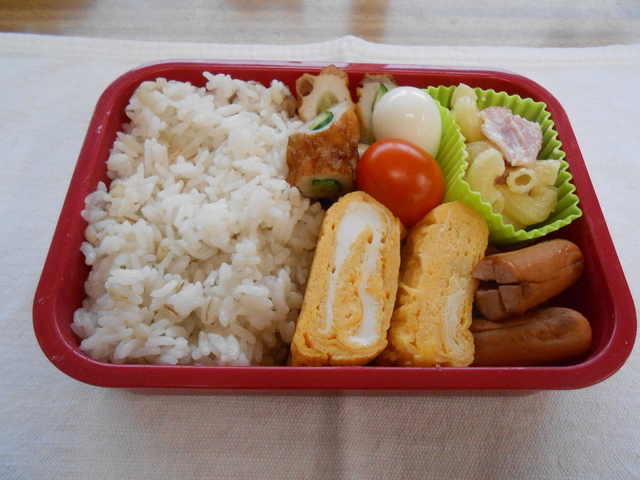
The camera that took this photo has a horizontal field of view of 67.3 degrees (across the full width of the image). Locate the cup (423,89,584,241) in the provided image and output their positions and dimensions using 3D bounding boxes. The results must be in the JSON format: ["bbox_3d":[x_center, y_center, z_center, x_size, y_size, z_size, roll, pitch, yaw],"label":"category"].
[{"bbox_3d":[0.066,-0.022,0.188,0.049,0.033,0.064,1,60,-2],"label":"cup"}]

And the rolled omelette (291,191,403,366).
[{"bbox_3d":[0.010,0.019,0.167,0.027,0.032,0.057,9,60,3],"label":"rolled omelette"}]

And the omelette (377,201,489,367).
[{"bbox_3d":[0.041,0.019,0.168,0.026,0.032,0.057,10,60,4],"label":"omelette"}]

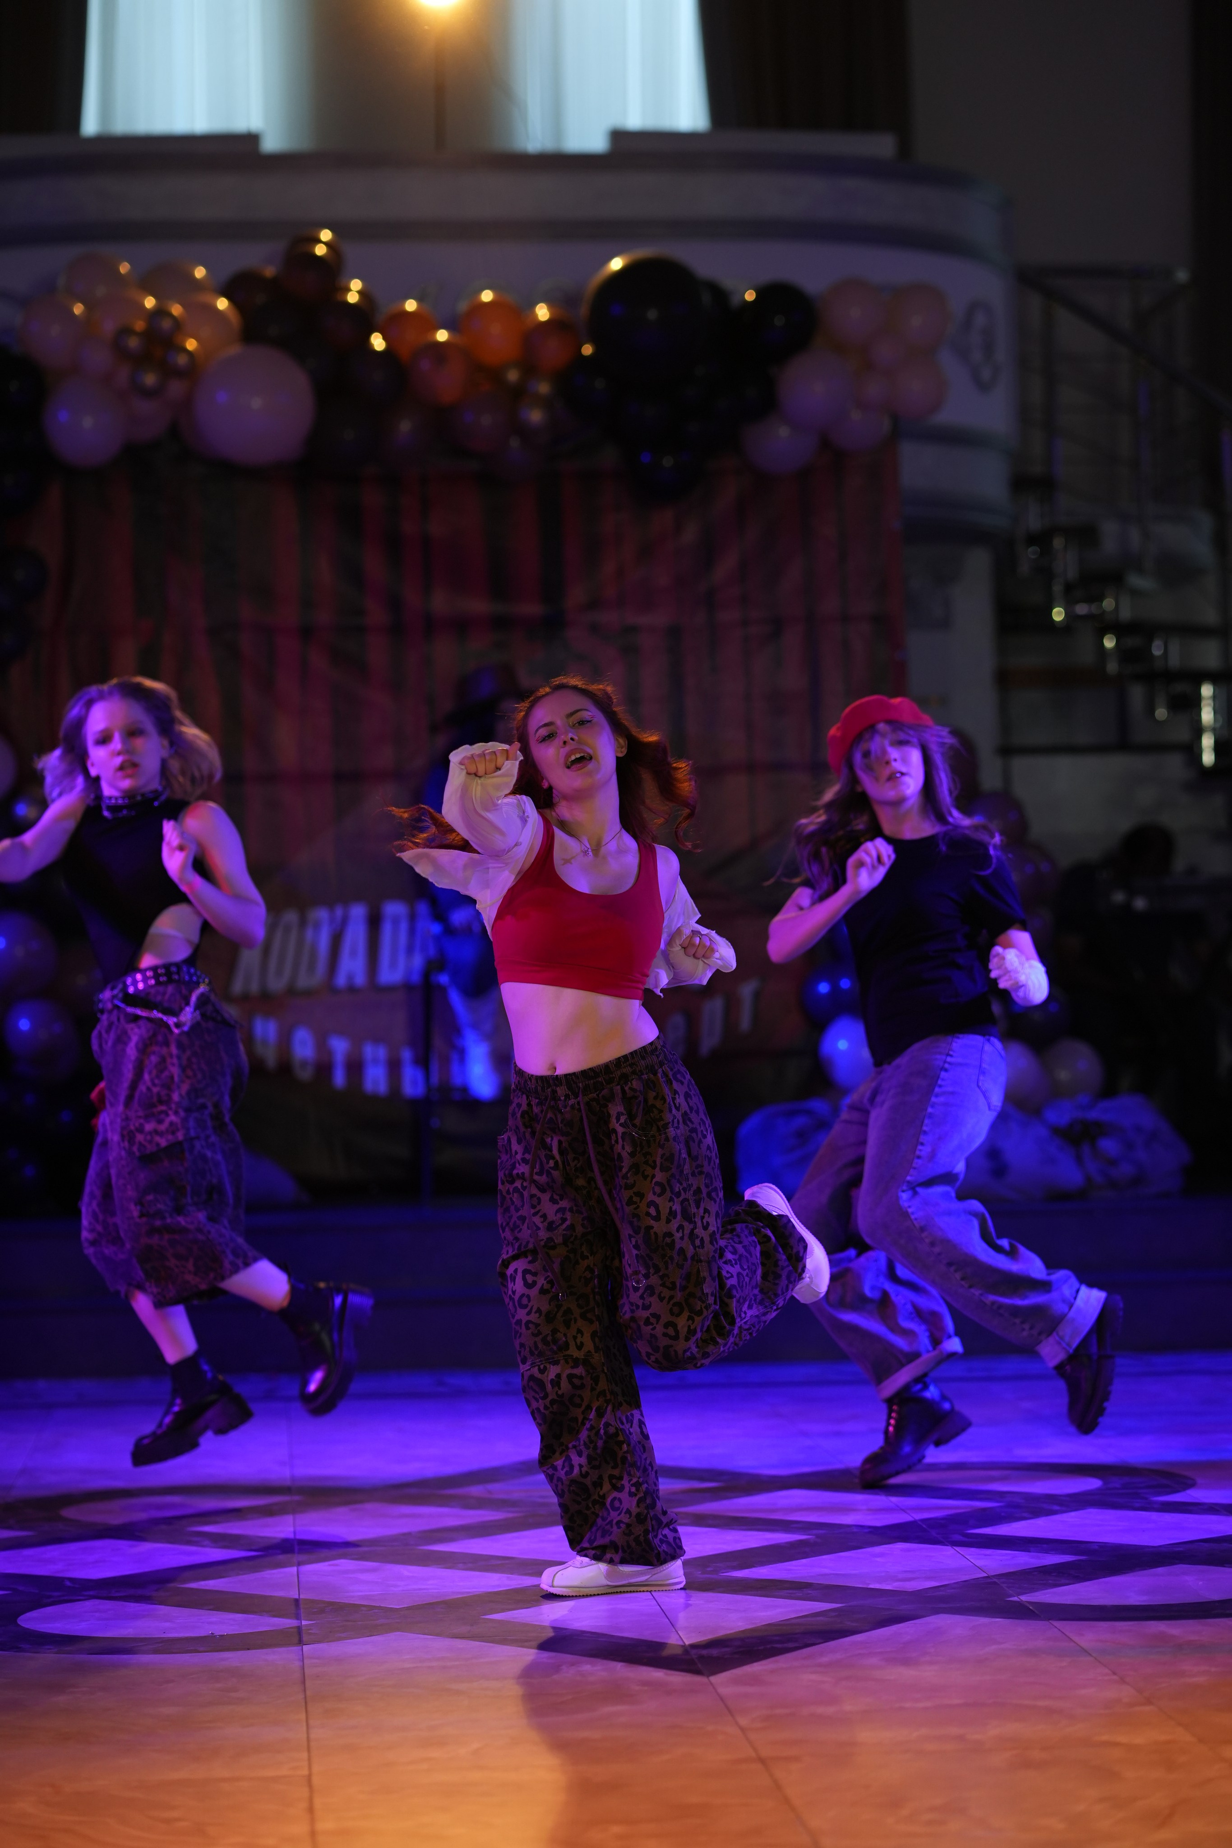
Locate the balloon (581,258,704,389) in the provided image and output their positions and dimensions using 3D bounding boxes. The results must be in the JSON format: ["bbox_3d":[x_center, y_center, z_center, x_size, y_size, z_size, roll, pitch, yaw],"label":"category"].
[{"bbox_3d":[0.093,-1.897,13.700,0.390,0.417,0.390,0,-1,-5],"label":"balloon"}]

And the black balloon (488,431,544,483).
[{"bbox_3d":[-0.306,-1.427,13.126,0.178,0.195,0.178,-1,-1,-5],"label":"black balloon"}]

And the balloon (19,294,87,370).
[{"bbox_3d":[-1.683,-1.769,13.036,0.207,0.229,0.207,-1,-1,-5],"label":"balloon"}]

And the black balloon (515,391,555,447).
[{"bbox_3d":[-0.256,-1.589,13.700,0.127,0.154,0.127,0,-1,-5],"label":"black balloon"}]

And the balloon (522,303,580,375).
[{"bbox_3d":[-0.194,-1.756,13.155,0.187,0.218,0.187,-1,-1,-5],"label":"balloon"}]

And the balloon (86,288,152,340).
[{"bbox_3d":[-1.557,-1.909,13.750,0.209,0.209,0.209,0,-1,-5],"label":"balloon"}]

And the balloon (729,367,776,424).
[{"bbox_3d":[0.389,-1.610,13.201,0.188,0.192,0.188,-1,-1,-5],"label":"balloon"}]

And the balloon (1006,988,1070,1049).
[{"bbox_3d":[1.408,0.307,14.493,0.216,0.221,0.216,-1,-1,-3],"label":"balloon"}]

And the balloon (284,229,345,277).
[{"bbox_3d":[-1.004,-2.209,14.511,0.202,0.211,0.207,-1,-1,-3],"label":"balloon"}]

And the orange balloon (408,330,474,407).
[{"bbox_3d":[-0.578,-1.824,14.377,0.209,0.247,0.219,-1,-1,-3],"label":"orange balloon"}]

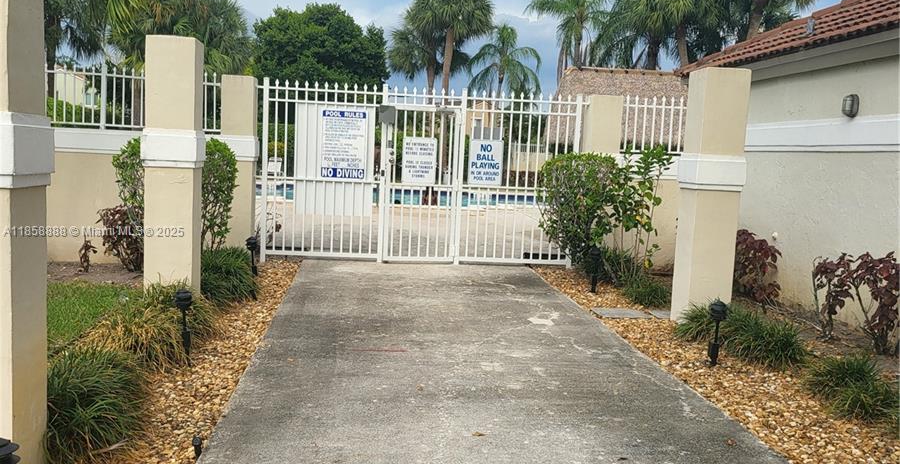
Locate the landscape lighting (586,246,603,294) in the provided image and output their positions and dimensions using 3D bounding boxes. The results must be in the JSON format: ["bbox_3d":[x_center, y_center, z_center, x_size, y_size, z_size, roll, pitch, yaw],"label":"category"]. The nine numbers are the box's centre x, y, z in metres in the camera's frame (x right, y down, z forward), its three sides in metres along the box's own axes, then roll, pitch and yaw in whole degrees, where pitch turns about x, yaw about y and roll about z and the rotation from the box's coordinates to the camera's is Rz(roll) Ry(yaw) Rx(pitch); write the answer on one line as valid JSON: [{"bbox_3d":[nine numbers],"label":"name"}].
[{"bbox_3d":[1.609,0.436,9.230,0.150,0.500,0.150,2,6,-6],"label":"landscape lighting"}]

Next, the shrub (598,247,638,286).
[{"bbox_3d":[2.065,0.397,10.171,0.480,0.454,0.460,2,6,-6],"label":"shrub"}]

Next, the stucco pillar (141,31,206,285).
[{"bbox_3d":[-2.363,-0.444,7.125,0.460,2.320,0.460,2,6,-6],"label":"stucco pillar"}]

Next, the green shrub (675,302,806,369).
[{"bbox_3d":[2.504,0.782,6.925,0.950,0.380,1.200,2,6,-6],"label":"green shrub"}]

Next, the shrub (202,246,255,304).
[{"bbox_3d":[-2.298,0.389,8.244,0.700,0.450,0.850,2,6,-6],"label":"shrub"}]

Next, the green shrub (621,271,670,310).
[{"bbox_3d":[2.041,0.584,8.725,0.550,0.360,0.600,2,6,-6],"label":"green shrub"}]

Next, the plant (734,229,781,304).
[{"bbox_3d":[3.171,0.374,8.772,0.700,0.870,0.700,2,6,-6],"label":"plant"}]

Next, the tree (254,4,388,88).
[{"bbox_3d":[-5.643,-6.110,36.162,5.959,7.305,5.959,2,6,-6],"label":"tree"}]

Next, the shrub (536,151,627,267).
[{"bbox_3d":[1.682,-0.200,10.310,1.020,1.571,0.950,2,6,-6],"label":"shrub"}]

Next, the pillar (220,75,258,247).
[{"bbox_3d":[-2.707,-0.821,10.643,0.430,2.300,0.430,2,6,-6],"label":"pillar"}]

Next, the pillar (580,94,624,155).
[{"bbox_3d":[1.977,-0.643,11.142,0.430,2.300,0.430,2,6,-6],"label":"pillar"}]

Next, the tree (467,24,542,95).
[{"bbox_3d":[2.477,-6.444,40.995,3.745,7.412,3.745,2,6,-6],"label":"tree"}]

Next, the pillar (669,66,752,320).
[{"bbox_3d":[2.376,-0.281,7.618,0.430,2.336,0.430,2,6,-6],"label":"pillar"}]

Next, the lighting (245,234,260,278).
[{"bbox_3d":[-2.209,0.258,9.402,0.150,0.470,0.150,2,6,-6],"label":"lighting"}]

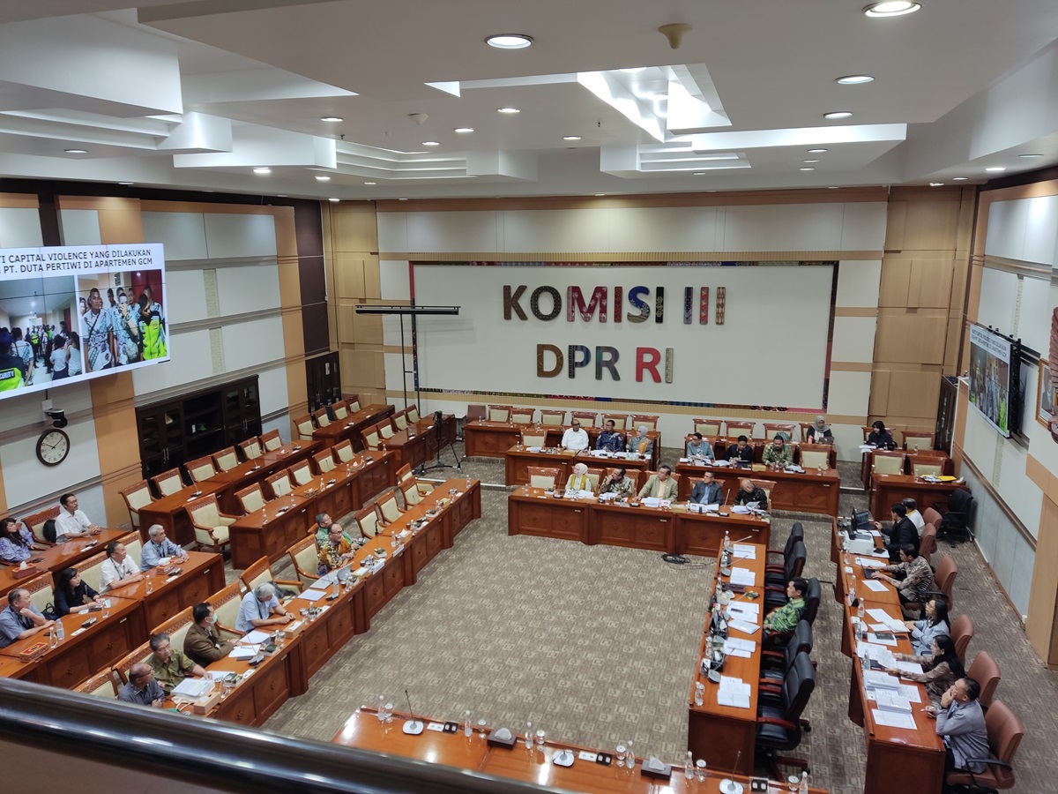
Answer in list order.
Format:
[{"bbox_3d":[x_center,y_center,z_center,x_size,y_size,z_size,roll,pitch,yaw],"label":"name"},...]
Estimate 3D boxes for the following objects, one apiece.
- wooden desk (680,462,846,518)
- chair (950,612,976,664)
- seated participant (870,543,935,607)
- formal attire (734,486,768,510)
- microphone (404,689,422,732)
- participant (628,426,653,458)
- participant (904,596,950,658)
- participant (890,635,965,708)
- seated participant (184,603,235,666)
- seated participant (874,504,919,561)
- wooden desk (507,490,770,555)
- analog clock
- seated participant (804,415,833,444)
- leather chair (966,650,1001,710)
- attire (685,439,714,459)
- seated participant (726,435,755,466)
[{"bbox_3d":[4.343,1.758,14.663,2.970,0.770,0.620,3,13,17],"label":"wooden desk"},{"bbox_3d":[4.775,3.026,8.986,0.640,0.930,0.600,3,13,17],"label":"chair"},{"bbox_3d":[5.039,2.618,10.392,0.820,1.240,0.560,3,13,18],"label":"seated participant"},{"bbox_3d":[3.832,1.845,13.256,0.550,0.580,0.580,3,13,18],"label":"formal attire"},{"bbox_3d":[-1.100,2.968,7.248,0.195,0.390,0.170,3,13,17],"label":"microphone"},{"bbox_3d":[2.372,1.270,16.364,0.530,1.270,0.700,4,13,23],"label":"participant"},{"bbox_3d":[4.610,2.929,8.970,0.730,1.260,0.500,3,13,15],"label":"participant"},{"bbox_3d":[4.226,3.127,8.148,0.820,1.220,0.540,3,13,18],"label":"participant"},{"bbox_3d":[-3.640,3.030,8.984,0.770,1.290,0.580,2,13,13],"label":"seated participant"},{"bbox_3d":[5.650,2.297,11.938,0.760,1.300,0.570,3,13,16],"label":"seated participant"},{"bbox_3d":[1.836,2.205,13.280,4.460,0.770,0.610,4,13,19],"label":"wooden desk"},{"bbox_3d":[-7.439,0.793,11.943,0.060,0.580,0.580,3,13,17],"label":"analog clock"},{"bbox_3d":[6.323,1.033,16.641,0.530,1.250,0.700,3,13,18],"label":"seated participant"},{"bbox_3d":[4.481,3.234,8.044,0.650,1.050,0.600,3,13,18],"label":"leather chair"},{"bbox_3d":[3.465,1.191,15.529,0.530,0.600,0.500,3,13,18],"label":"attire"},{"bbox_3d":[4.261,1.414,15.384,0.580,1.220,0.780,3,13,18],"label":"seated participant"}]

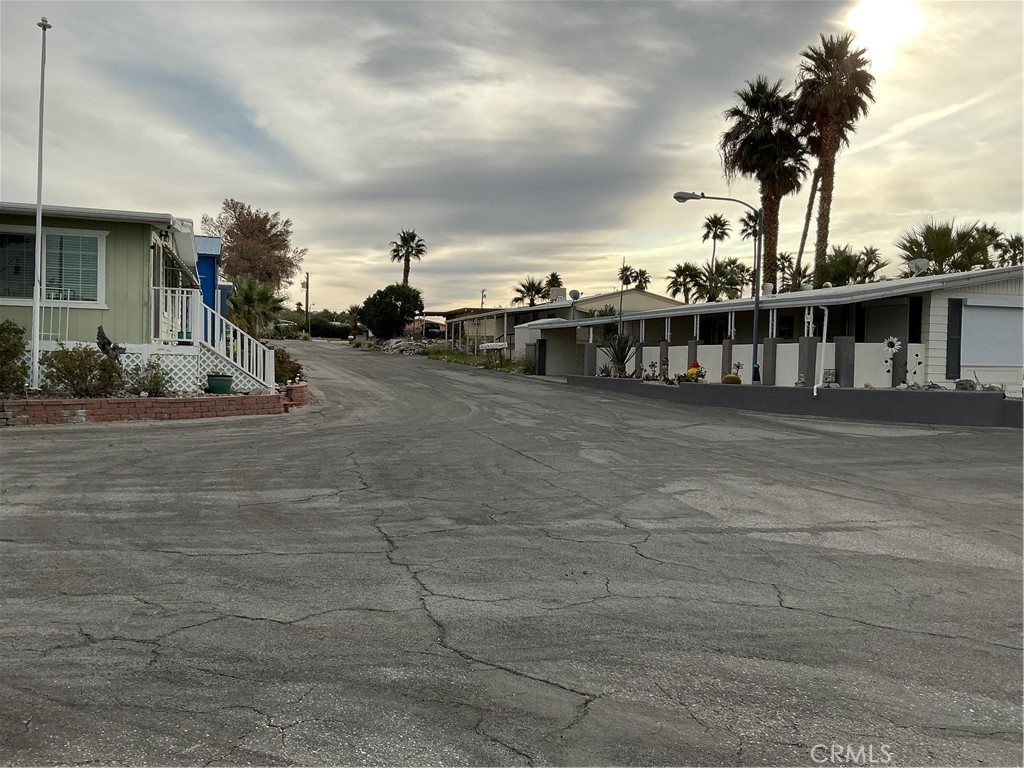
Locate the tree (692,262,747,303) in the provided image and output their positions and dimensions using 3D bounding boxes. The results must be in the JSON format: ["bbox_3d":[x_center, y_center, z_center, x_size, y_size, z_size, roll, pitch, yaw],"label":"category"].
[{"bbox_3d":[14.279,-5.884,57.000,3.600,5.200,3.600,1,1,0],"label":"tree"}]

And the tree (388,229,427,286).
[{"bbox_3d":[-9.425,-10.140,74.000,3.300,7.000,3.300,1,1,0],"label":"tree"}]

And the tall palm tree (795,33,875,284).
[{"bbox_3d":[17.123,-9.540,44.805,4.300,18.700,4.300,1,2,0],"label":"tall palm tree"}]

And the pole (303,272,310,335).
[{"bbox_3d":[-27.232,-10.210,110.150,0.900,9.200,0.500,1,2,0],"label":"pole"}]

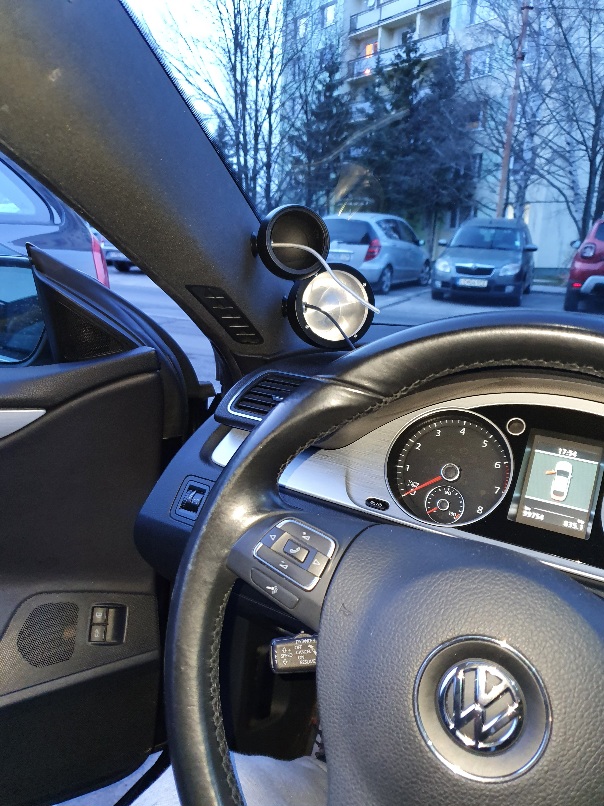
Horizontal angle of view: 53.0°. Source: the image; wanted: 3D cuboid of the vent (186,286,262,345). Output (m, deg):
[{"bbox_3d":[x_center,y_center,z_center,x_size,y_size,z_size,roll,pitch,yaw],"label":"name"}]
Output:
[{"bbox_3d":[-0.080,-0.095,0.640,0.015,0.031,0.128,33,-11,38],"label":"vent"}]

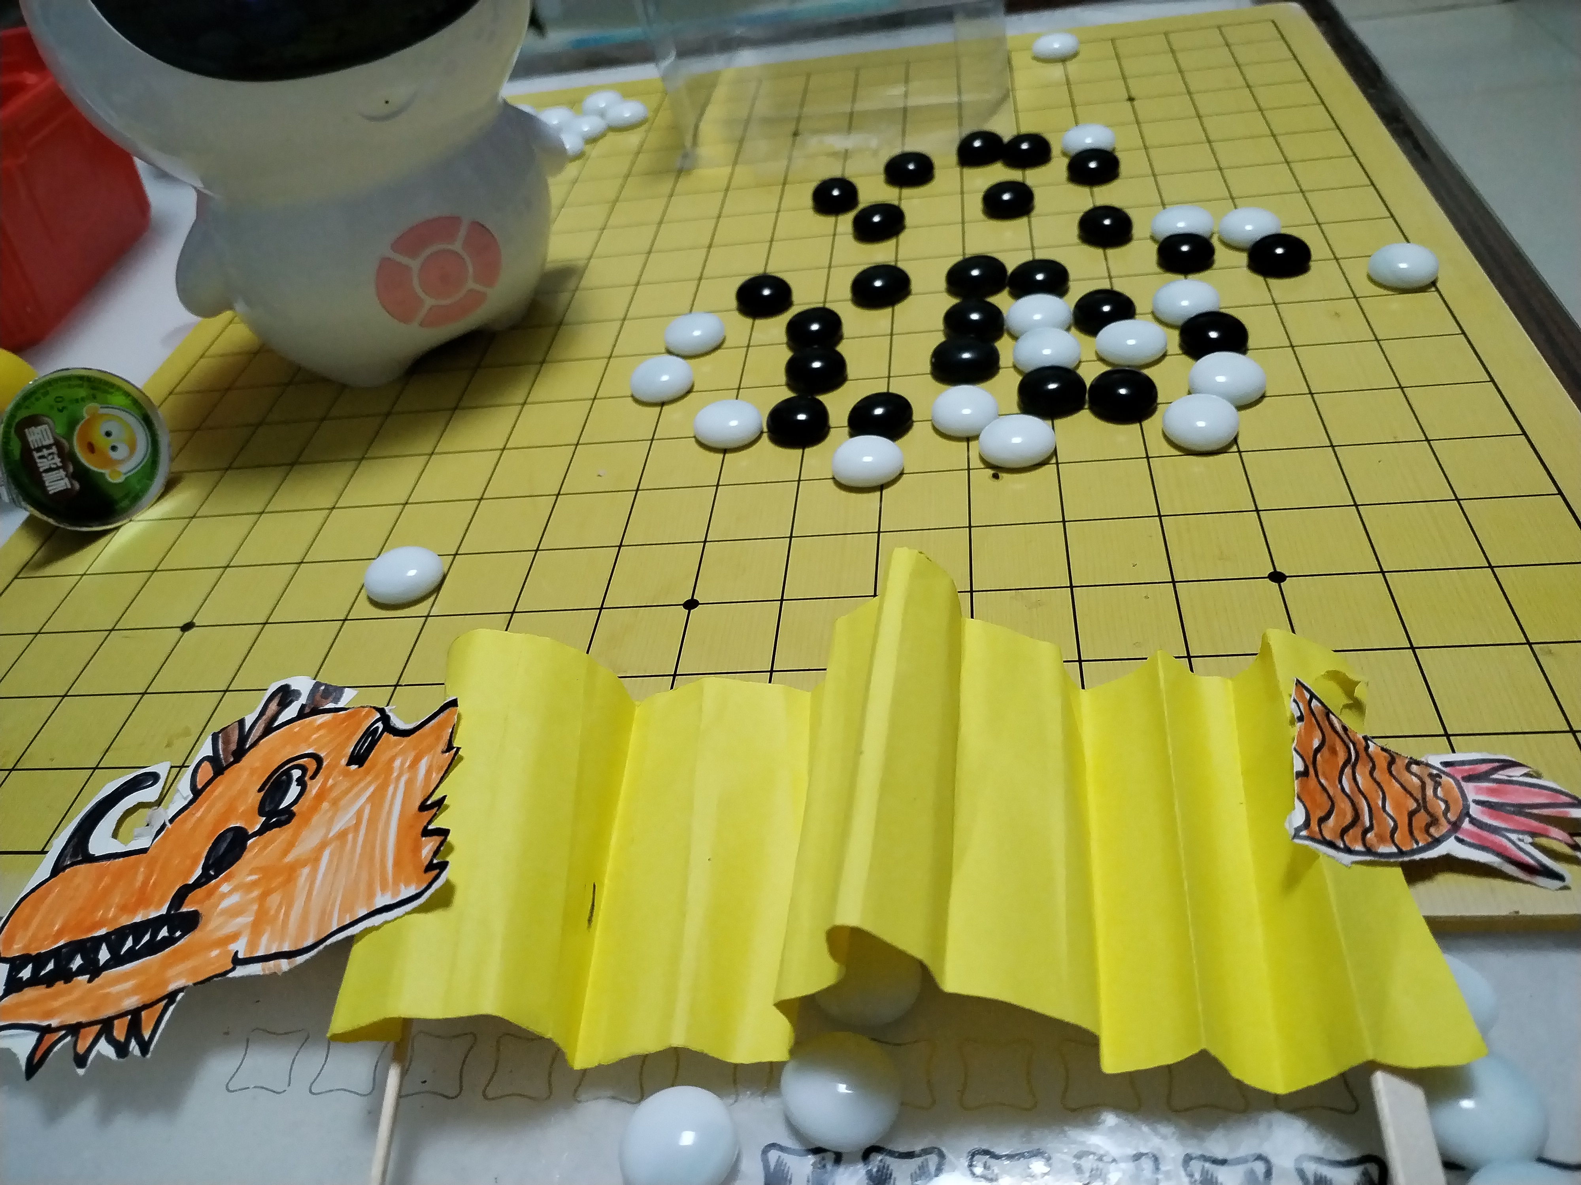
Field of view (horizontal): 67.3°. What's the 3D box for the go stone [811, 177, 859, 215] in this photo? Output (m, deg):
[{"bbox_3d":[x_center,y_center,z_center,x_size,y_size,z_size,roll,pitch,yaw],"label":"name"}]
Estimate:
[{"bbox_3d":[0.017,-0.148,0.444,0.019,0.011,0.019,-3,43,9],"label":"go stone"}]

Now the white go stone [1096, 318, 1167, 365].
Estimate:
[{"bbox_3d":[0.098,-0.072,0.343,0.020,0.009,0.020,-3,43,10],"label":"white go stone"}]

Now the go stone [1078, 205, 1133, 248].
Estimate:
[{"bbox_3d":[0.105,-0.123,0.397,0.019,0.010,0.019,-3,43,10],"label":"go stone"}]

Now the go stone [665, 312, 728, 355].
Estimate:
[{"bbox_3d":[-0.031,-0.084,0.384,0.020,0.009,0.020,-3,43,10],"label":"go stone"}]

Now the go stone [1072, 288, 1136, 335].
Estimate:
[{"bbox_3d":[0.094,-0.084,0.357,0.019,0.011,0.019,-3,43,9],"label":"go stone"}]

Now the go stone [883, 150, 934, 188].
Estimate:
[{"bbox_3d":[0.045,-0.161,0.451,0.019,0.011,0.019,-3,43,9],"label":"go stone"}]

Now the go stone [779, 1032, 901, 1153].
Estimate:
[{"bbox_3d":[0.008,0.083,0.199,0.020,0.010,0.020,-3,43,9],"label":"go stone"}]

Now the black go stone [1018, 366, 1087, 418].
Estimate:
[{"bbox_3d":[0.074,-0.057,0.337,0.020,0.010,0.020,-3,43,10],"label":"black go stone"}]

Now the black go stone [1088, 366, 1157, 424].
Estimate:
[{"bbox_3d":[0.091,-0.055,0.325,0.019,0.010,0.019,-3,43,10],"label":"black go stone"}]

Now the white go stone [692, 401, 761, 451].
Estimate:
[{"bbox_3d":[-0.018,-0.049,0.343,0.020,0.010,0.020,-3,43,10],"label":"white go stone"}]

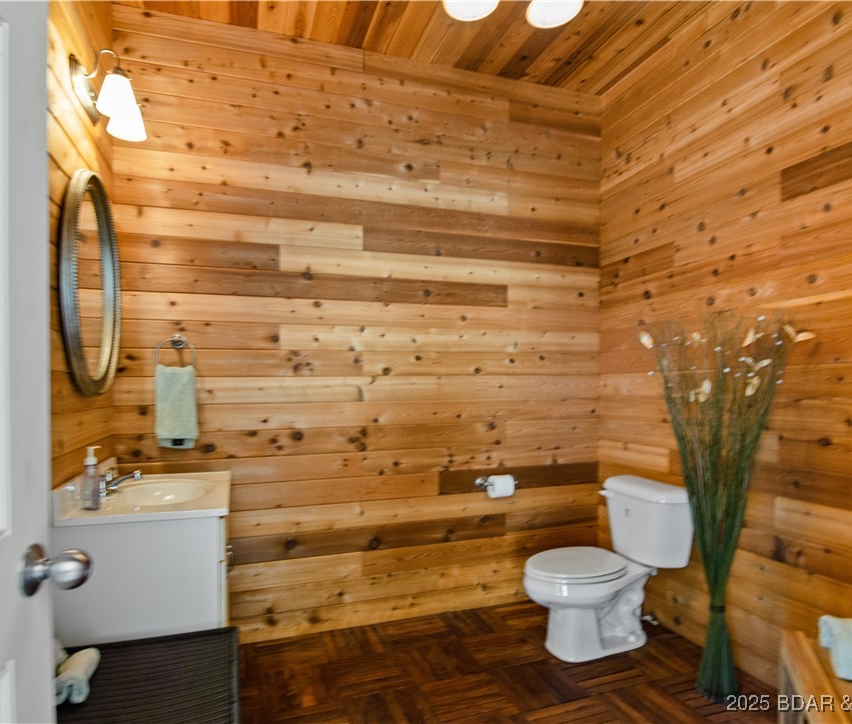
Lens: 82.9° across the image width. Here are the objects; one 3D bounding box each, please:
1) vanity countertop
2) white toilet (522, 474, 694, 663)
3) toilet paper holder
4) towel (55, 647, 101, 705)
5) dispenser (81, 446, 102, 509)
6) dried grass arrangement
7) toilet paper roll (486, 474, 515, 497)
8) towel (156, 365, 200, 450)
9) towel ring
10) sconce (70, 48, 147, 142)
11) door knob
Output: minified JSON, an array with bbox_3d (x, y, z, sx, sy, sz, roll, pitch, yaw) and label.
[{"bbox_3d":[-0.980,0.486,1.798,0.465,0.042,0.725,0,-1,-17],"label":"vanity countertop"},{"bbox_3d":[0.791,0.927,2.165,0.755,0.707,0.435,0,-1,-17],"label":"white toilet"},{"bbox_3d":[0.375,0.634,2.509,0.215,0.060,0.085,0,-1,-17],"label":"toilet paper holder"},{"bbox_3d":[-0.867,0.746,1.165,0.120,0.085,0.190,0,-1,-17],"label":"towel"},{"bbox_3d":[-1.050,0.366,1.515,0.062,0.200,0.052,0,-1,-17],"label":"dispenser"},{"bbox_3d":[1.129,0.535,1.825,0.530,1.430,0.640,0,-1,-17],"label":"dried grass arrangement"},{"bbox_3d":[0.389,0.642,2.497,0.102,0.110,0.110,0,-1,-17],"label":"toilet paper roll"},{"bbox_3d":[-1.083,0.192,2.097,0.178,0.365,0.055,0,-1,-17],"label":"towel"},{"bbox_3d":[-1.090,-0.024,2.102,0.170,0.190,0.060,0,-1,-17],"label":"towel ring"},{"bbox_3d":[-1.081,-0.902,1.672,0.182,0.200,0.325,0,-1,-17],"label":"sconce"},{"bbox_3d":[-0.463,0.265,0.613,0.064,0.066,0.066,0,-1,-14],"label":"door knob"}]

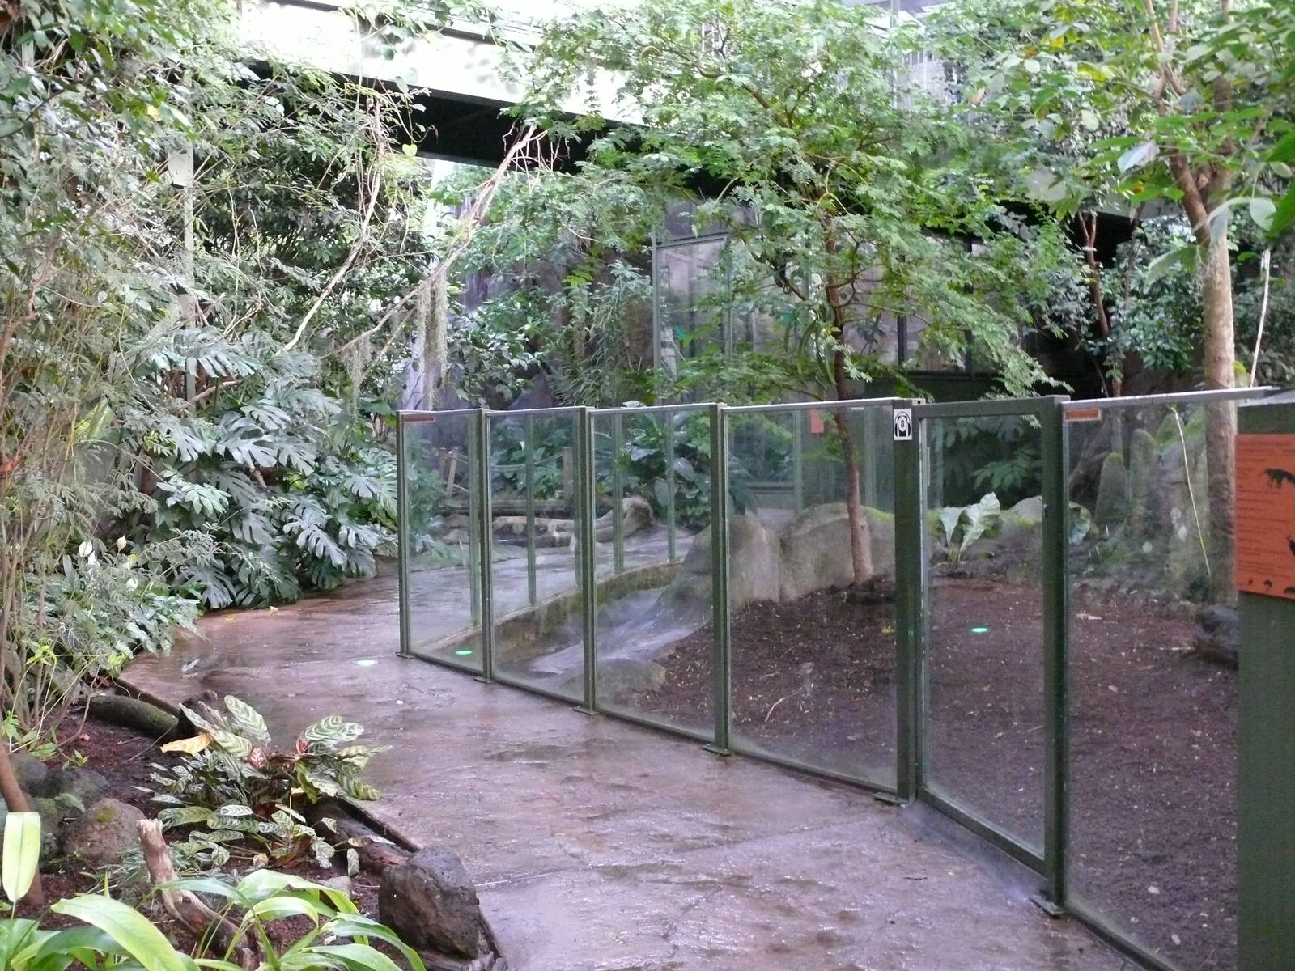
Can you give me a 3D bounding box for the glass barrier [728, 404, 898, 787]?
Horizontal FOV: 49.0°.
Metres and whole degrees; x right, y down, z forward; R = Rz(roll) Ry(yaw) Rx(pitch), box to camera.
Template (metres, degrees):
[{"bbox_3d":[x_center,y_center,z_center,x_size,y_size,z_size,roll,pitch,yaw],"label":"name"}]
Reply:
[{"bbox_3d":[0.604,0.387,5.418,0.040,1.383,0.878,-2,3,-39],"label":"glass barrier"}]

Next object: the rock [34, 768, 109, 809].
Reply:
[{"bbox_3d":[-2.104,1.119,5.200,0.265,0.165,0.220,-1,2,-9],"label":"rock"}]

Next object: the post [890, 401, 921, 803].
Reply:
[{"bbox_3d":[0.919,0.414,5.053,0.070,1.420,0.085,-2,3,-39],"label":"post"}]

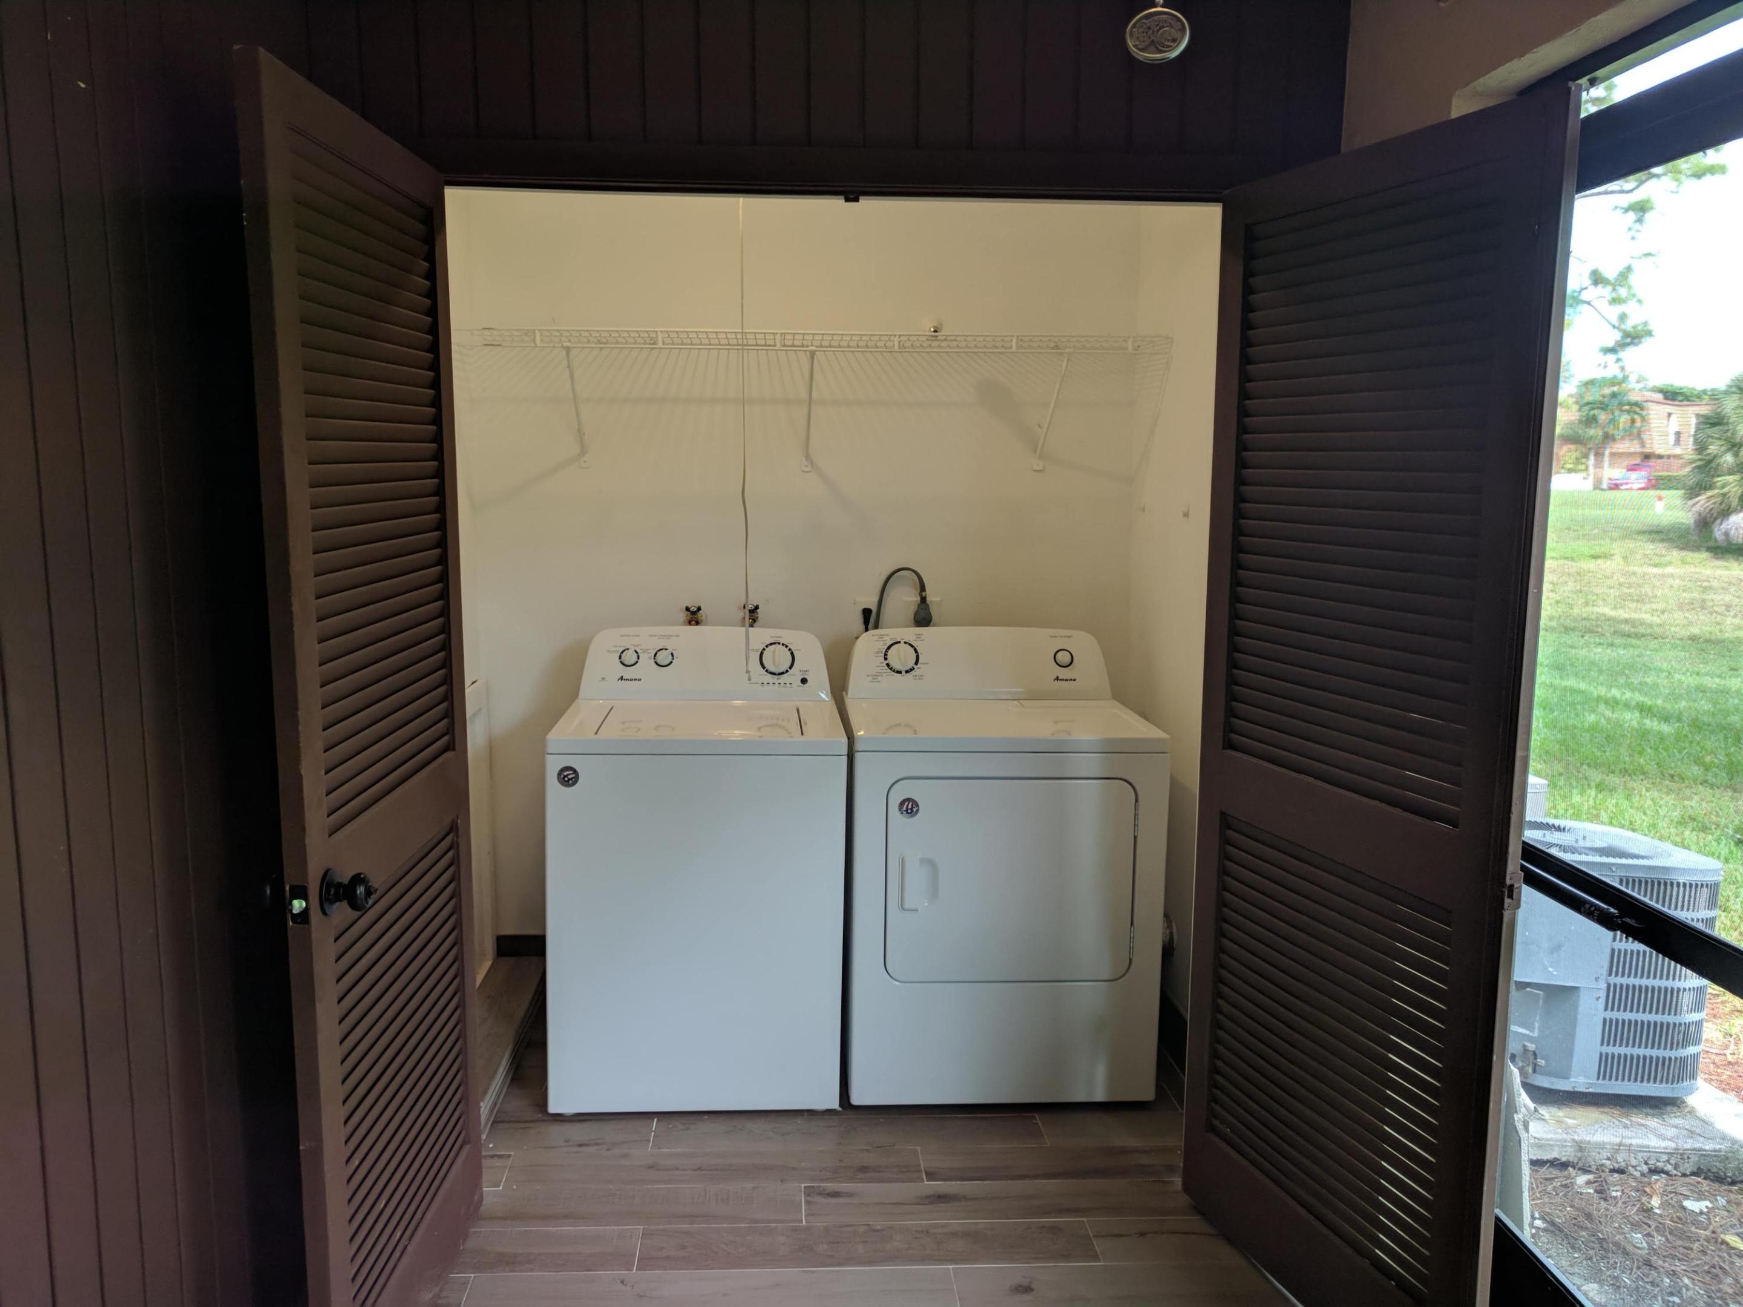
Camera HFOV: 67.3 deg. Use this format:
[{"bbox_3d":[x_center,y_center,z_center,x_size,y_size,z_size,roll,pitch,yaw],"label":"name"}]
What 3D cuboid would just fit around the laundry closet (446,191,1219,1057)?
[{"bbox_3d":[-0.150,-0.009,3.206,1.790,2.205,1.180,0,8,-3],"label":"laundry closet"}]

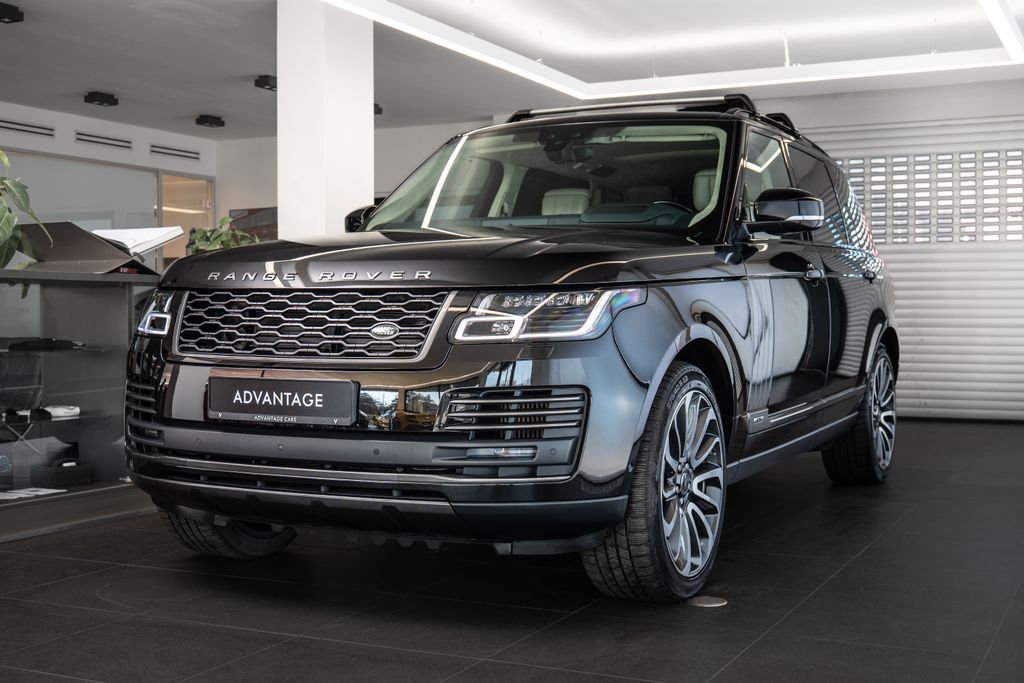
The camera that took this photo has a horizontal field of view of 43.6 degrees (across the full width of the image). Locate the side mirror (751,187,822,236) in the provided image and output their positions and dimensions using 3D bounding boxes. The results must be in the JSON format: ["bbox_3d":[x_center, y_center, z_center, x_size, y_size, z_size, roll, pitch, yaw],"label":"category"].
[{"bbox_3d":[1.054,-0.508,4.949,0.270,0.185,0.160,0,1,27],"label":"side mirror"}]

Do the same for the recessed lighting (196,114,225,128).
[{"bbox_3d":[-2.868,-2.103,12.211,0.140,0.088,0.262,0,1,26],"label":"recessed lighting"}]

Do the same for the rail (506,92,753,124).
[{"bbox_3d":[0.534,-1.093,6.110,1.270,0.115,0.090,0,1,27],"label":"rail"}]

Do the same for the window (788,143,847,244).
[{"bbox_3d":[1.432,-0.671,6.010,0.060,0.460,0.820,-20,-8,25],"label":"window"}]

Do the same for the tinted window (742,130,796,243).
[{"bbox_3d":[1.055,-0.633,5.237,0.060,0.480,0.950,-19,-7,26],"label":"tinted window"}]

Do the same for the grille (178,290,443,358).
[{"bbox_3d":[-0.644,-0.052,3.799,0.950,0.200,0.110,0,-17,27],"label":"grille"}]

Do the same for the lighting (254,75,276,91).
[{"bbox_3d":[-1.909,-2.063,10.195,0.140,0.088,0.262,0,1,26],"label":"lighting"}]

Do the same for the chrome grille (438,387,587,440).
[{"bbox_3d":[-0.013,0.194,3.517,0.420,0.155,0.110,-1,-2,5],"label":"chrome grille"}]

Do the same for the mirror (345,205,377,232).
[{"bbox_3d":[-0.678,-0.526,5.866,0.270,0.185,0.160,0,1,27],"label":"mirror"}]

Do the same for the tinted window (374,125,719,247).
[{"bbox_3d":[0.198,-0.688,5.449,1.500,0.160,0.830,0,41,27],"label":"tinted window"}]

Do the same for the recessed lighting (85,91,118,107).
[{"bbox_3d":[-3.498,-2.073,10.933,0.140,0.088,0.262,0,1,26],"label":"recessed lighting"}]

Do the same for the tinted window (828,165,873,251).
[{"bbox_3d":[1.769,-0.693,6.769,0.080,0.440,0.850,-19,-5,18],"label":"tinted window"}]

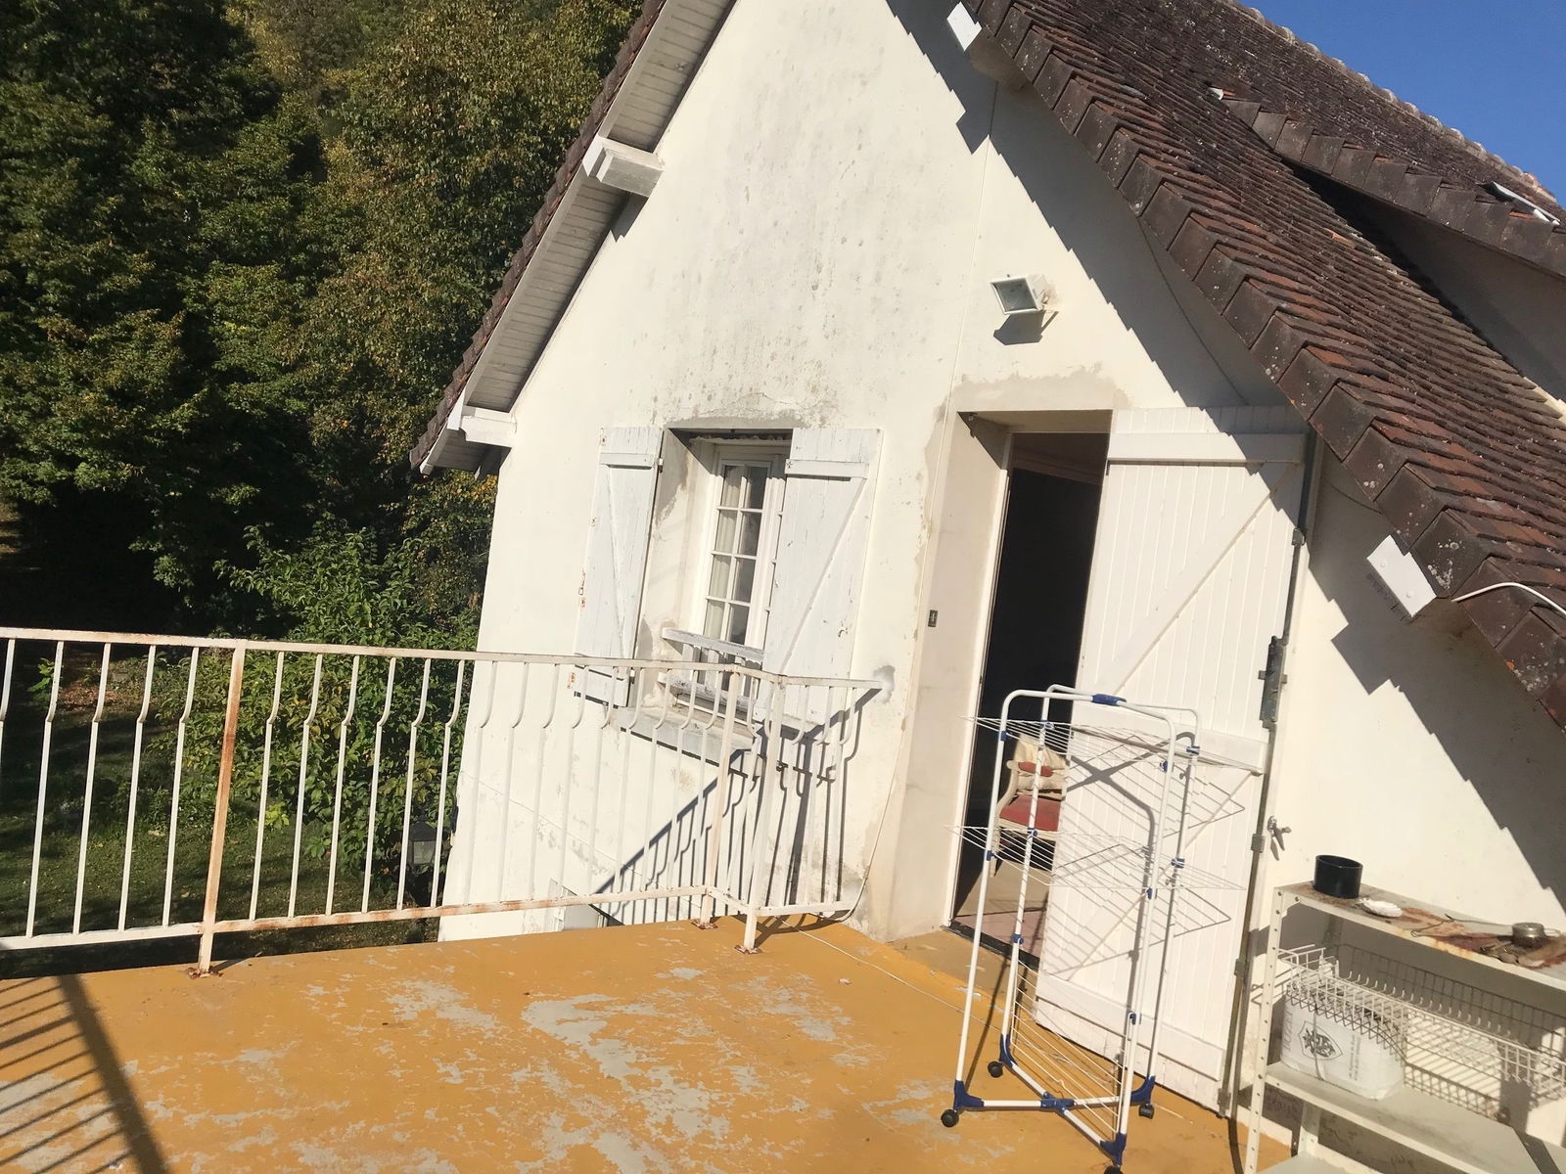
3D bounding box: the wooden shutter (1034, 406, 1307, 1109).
[{"bbox_3d":[1.244,0.491,4.087,0.060,2.150,0.770,6,2,-39],"label":"wooden shutter"}]

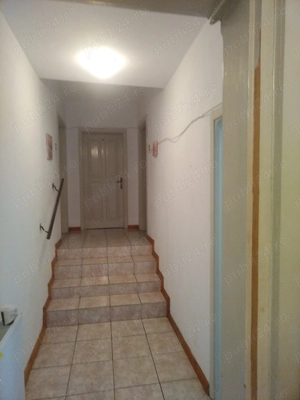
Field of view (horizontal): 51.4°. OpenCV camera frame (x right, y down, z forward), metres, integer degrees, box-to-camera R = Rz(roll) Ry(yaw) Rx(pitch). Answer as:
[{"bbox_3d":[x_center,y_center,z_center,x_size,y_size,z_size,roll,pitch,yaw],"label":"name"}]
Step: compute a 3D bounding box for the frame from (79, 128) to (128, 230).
[{"bbox_3d":[-0.950,-0.429,6.447,0.966,2.080,0.137,-1,3,-9],"label":"frame"}]

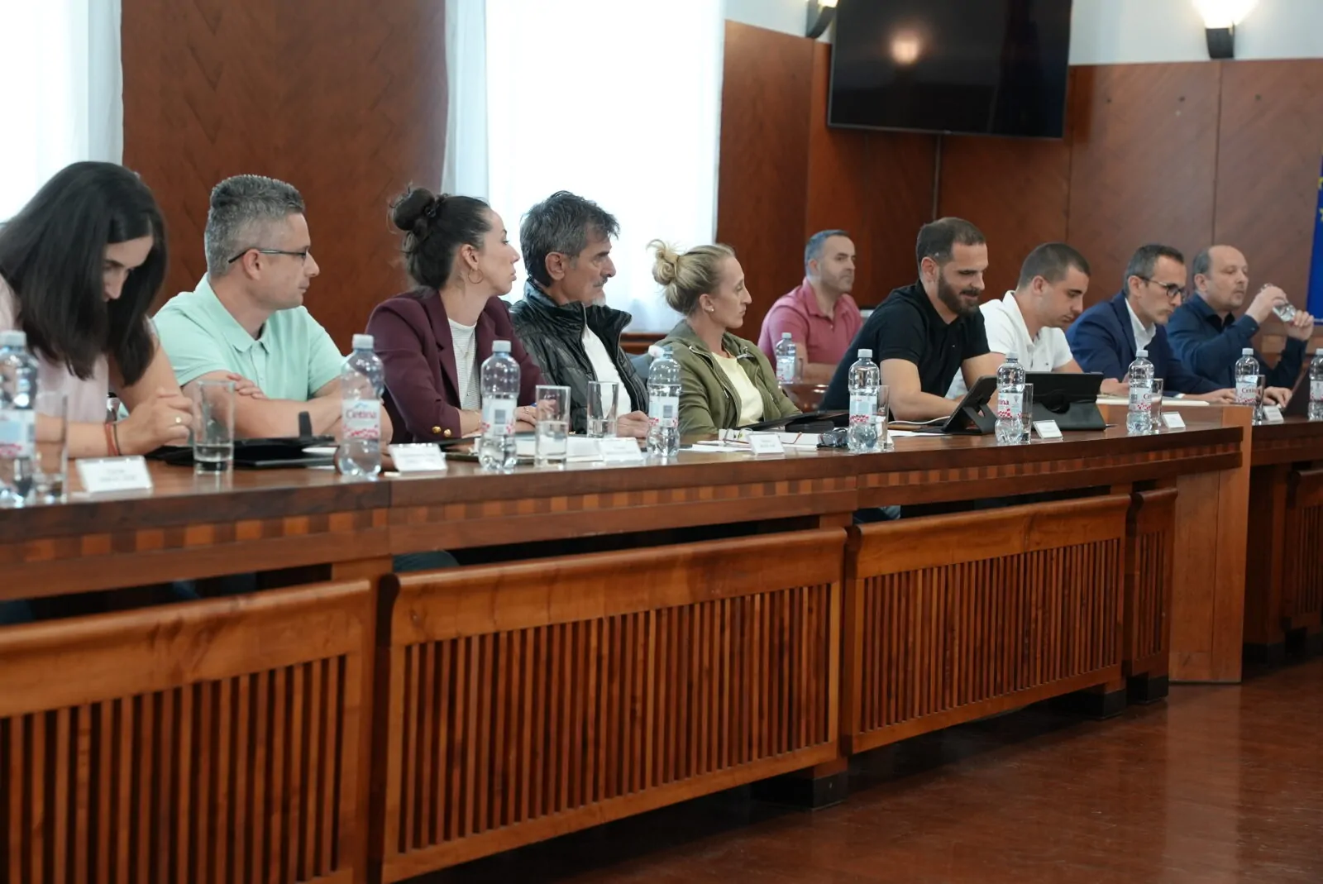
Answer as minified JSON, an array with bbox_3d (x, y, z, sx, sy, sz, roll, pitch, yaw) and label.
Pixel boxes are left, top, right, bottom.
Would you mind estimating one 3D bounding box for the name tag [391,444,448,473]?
[{"bbox_3d":[-0.405,0.027,4.270,0.100,0.048,0.042,-1,4,-44],"label":"name tag"}]

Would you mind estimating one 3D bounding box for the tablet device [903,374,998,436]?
[{"bbox_3d":[0.791,-0.096,6.689,0.210,0.140,0.240,3,3,23],"label":"tablet device"}]

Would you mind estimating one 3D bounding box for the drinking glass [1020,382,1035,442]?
[{"bbox_3d":[0.879,-0.069,6.320,0.060,0.147,0.060,4,3,31],"label":"drinking glass"}]

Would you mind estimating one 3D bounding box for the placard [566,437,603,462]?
[{"bbox_3d":[-0.149,0.012,4.760,0.035,0.046,0.100,3,3,32],"label":"placard"}]

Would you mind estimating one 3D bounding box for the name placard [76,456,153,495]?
[{"bbox_3d":[-0.779,0.045,3.643,0.040,0.047,0.132,3,3,29],"label":"name placard"}]

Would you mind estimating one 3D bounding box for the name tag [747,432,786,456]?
[{"bbox_3d":[0.205,0.004,5.185,0.038,0.044,0.126,3,3,30],"label":"name tag"}]

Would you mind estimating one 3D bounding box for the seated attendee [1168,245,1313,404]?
[{"bbox_3d":[2.000,-0.003,9.000,0.750,1.340,0.520,4,3,32],"label":"seated attendee"}]

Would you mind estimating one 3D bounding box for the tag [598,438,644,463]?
[{"bbox_3d":[-0.074,0.017,4.780,0.042,0.047,0.100,4,4,43],"label":"tag"}]

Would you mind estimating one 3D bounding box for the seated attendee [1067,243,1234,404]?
[{"bbox_3d":[1.560,0.030,8.300,0.750,1.310,0.520,4,3,32],"label":"seated attendee"}]

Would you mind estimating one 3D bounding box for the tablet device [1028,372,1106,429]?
[{"bbox_3d":[1.087,-0.108,7.000,0.255,0.150,0.110,1,13,-22],"label":"tablet device"}]

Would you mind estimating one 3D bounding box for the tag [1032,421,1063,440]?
[{"bbox_3d":[0.968,-0.028,6.470,0.040,0.045,0.100,4,3,36],"label":"tag"}]

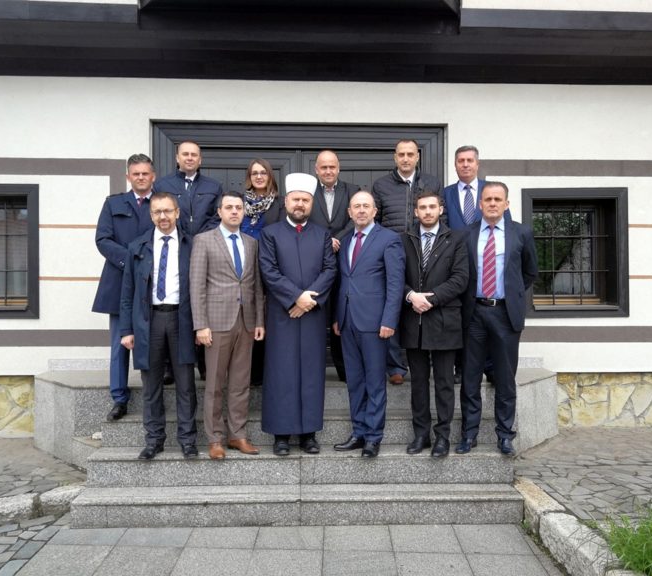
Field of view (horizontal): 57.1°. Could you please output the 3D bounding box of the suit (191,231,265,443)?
[{"bbox_3d":[-0.658,0.318,4.000,0.500,1.455,0.320,0,0,-16],"label":"suit"}]

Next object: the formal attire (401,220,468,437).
[{"bbox_3d":[0.734,0.301,4.050,0.490,1.490,0.350,0,0,19],"label":"formal attire"}]

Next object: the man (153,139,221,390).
[{"bbox_3d":[-1.033,-0.203,4.501,0.550,1.811,0.360,0,2,-7],"label":"man"}]

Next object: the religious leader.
[{"bbox_3d":[-0.193,0.160,4.066,0.540,1.887,0.380,0,2,-1],"label":"religious leader"}]

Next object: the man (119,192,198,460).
[{"bbox_3d":[-1.110,0.237,3.970,0.540,1.750,0.360,0,0,-14],"label":"man"}]

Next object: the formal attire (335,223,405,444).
[{"bbox_3d":[0.285,0.306,4.030,0.500,1.490,0.320,0,0,21],"label":"formal attire"}]

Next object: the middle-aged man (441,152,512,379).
[{"bbox_3d":[1.175,-0.187,4.680,0.530,1.850,0.340,0,0,18],"label":"middle-aged man"}]

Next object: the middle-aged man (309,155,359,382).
[{"bbox_3d":[0.026,-0.174,4.520,0.500,1.728,0.340,0,2,0],"label":"middle-aged man"}]

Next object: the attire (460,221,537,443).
[{"bbox_3d":[1.185,0.284,4.090,0.530,1.540,0.350,0,0,19],"label":"attire"}]

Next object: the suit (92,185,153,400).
[{"bbox_3d":[-1.375,0.065,4.323,0.560,1.552,0.360,-1,2,-14],"label":"suit"}]

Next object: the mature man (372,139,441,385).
[{"bbox_3d":[0.620,-0.217,4.560,0.550,1.842,0.360,0,2,2],"label":"mature man"}]

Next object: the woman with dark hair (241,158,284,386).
[{"bbox_3d":[-0.490,-0.125,4.630,0.440,1.730,0.310,0,0,12],"label":"woman with dark hair"}]

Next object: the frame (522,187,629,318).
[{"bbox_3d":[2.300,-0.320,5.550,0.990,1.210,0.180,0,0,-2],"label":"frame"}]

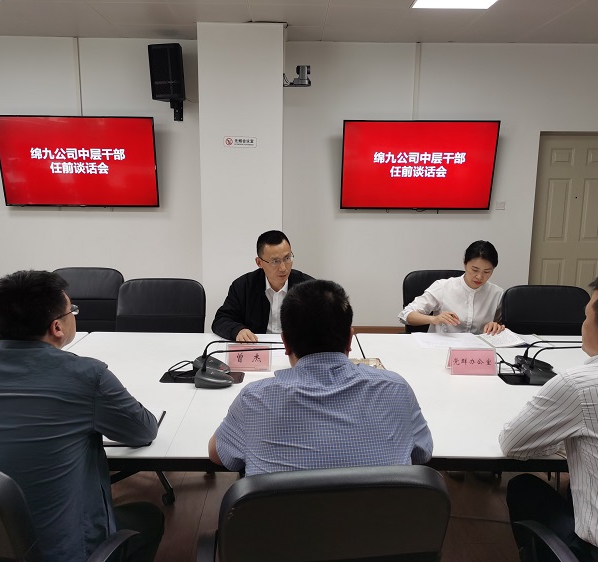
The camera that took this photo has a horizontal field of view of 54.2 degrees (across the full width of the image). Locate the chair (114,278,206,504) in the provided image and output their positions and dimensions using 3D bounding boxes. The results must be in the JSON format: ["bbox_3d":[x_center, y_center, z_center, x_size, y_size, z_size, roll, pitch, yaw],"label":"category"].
[{"bbox_3d":[-0.809,0.552,3.181,0.600,1.020,0.700,0,11,0],"label":"chair"}]

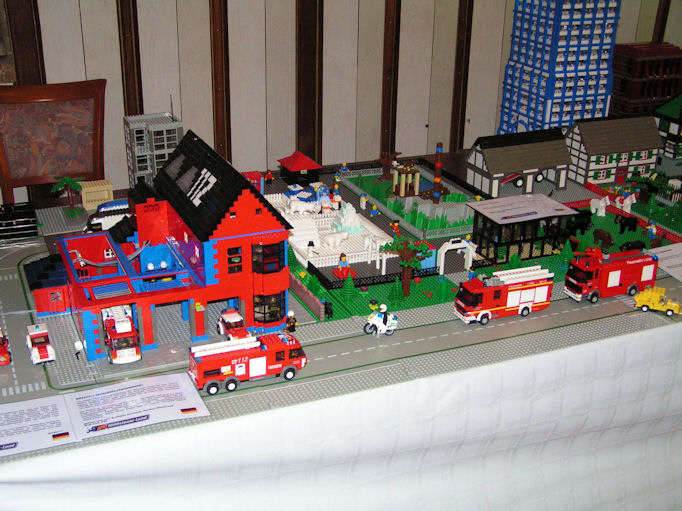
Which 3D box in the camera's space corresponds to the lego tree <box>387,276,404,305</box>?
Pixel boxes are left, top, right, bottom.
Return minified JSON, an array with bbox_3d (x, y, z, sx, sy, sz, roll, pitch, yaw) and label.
[{"bbox_3d":[0.114,0.071,1.766,0.034,0.062,0.034,1,22,0],"label":"lego tree"}]

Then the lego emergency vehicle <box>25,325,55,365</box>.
[{"bbox_3d":[-0.536,0.153,1.544,0.039,0.051,0.094,-8,24,-22],"label":"lego emergency vehicle"}]

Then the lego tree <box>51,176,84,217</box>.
[{"bbox_3d":[-0.697,-0.154,2.224,0.084,0.094,0.082,-8,24,-22],"label":"lego tree"}]

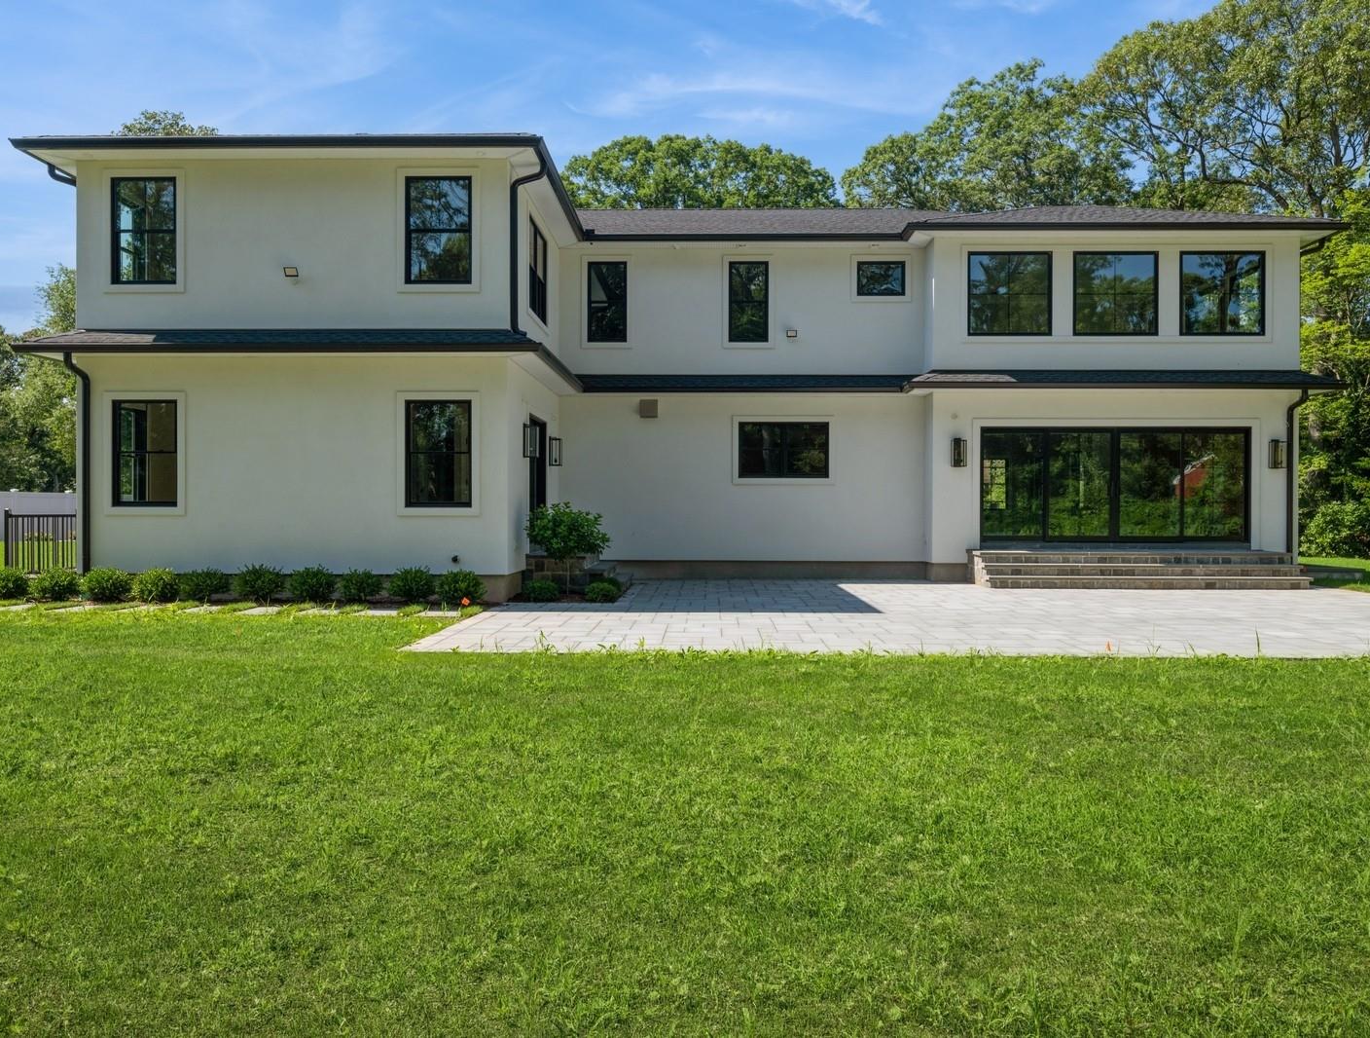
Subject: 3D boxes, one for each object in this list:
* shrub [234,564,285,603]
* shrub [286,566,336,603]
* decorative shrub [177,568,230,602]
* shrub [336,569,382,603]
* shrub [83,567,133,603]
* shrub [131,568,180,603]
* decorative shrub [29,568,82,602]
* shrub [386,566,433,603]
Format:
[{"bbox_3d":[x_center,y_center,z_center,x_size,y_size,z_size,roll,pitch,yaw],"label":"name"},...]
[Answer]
[{"bbox_3d":[-5.634,0.853,13.730,0.660,0.515,0.640,0,0,1],"label":"shrub"},{"bbox_3d":[-4.934,0.867,13.709,0.643,0.514,0.631,0,0,1],"label":"shrub"},{"bbox_3d":[-6.376,0.870,13.752,0.648,0.451,0.634,0,0,1],"label":"decorative shrub"},{"bbox_3d":[-4.301,0.882,13.690,0.625,0.449,0.623,0,0,1],"label":"shrub"},{"bbox_3d":[-7.671,0.872,13.790,0.644,0.485,0.632,0,0,1],"label":"shrub"},{"bbox_3d":[-7.031,0.879,13.771,0.628,0.468,0.624,0,0,1],"label":"shrub"},{"bbox_3d":[-8.379,0.874,13.811,0.659,0.453,0.640,0,0,1],"label":"decorative shrub"},{"bbox_3d":[-3.614,0.857,13.670,0.617,0.497,0.619,0,0,1],"label":"shrub"}]

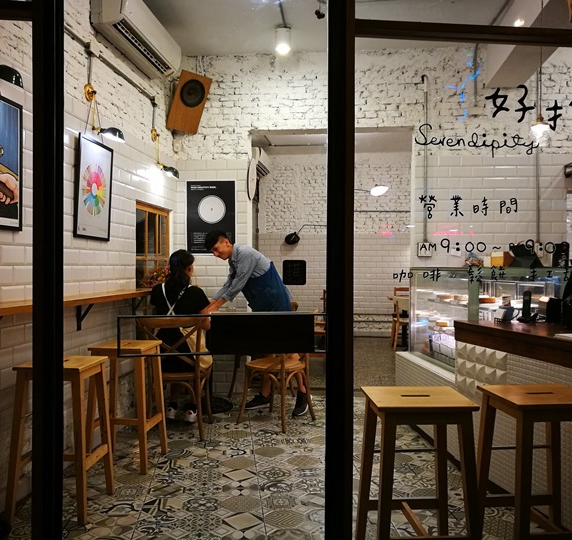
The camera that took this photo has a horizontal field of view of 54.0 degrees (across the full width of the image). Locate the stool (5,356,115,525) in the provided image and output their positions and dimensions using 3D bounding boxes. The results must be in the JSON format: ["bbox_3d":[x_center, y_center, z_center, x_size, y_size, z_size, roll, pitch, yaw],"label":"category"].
[{"bbox_3d":[-1.112,0.827,2.820,0.385,0.735,0.375,0,0,4],"label":"stool"}]

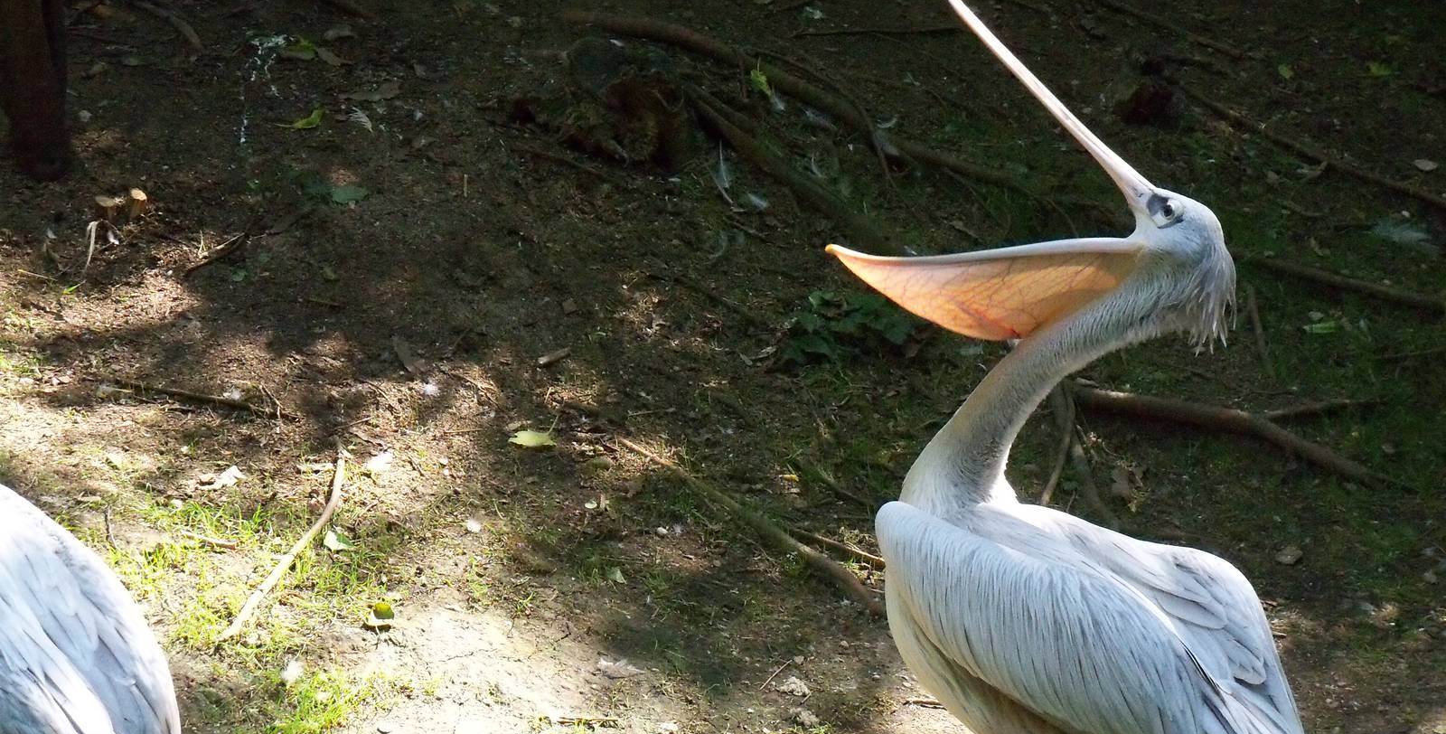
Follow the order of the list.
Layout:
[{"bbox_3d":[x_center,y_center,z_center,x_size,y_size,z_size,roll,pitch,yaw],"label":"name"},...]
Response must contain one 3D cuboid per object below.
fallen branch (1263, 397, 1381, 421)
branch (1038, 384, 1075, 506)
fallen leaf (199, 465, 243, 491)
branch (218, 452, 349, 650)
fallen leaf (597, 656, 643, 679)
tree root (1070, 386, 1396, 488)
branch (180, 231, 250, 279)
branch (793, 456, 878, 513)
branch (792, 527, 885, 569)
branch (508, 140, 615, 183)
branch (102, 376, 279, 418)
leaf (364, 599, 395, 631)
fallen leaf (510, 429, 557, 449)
[{"bbox_3d":[0.982,0.066,7.285,0.231,0.020,0.031,-6,16,-21],"label":"fallen branch"},{"bbox_3d":[0.535,0.130,7.024,0.042,0.035,0.746,2,16,7],"label":"branch"},{"bbox_3d":[-0.780,0.173,6.894,0.070,0.020,0.070,0,15,0],"label":"fallen leaf"},{"bbox_3d":[-0.583,0.241,6.036,0.048,0.025,0.692,3,20,8],"label":"branch"},{"bbox_3d":[-0.131,0.382,5.651,0.059,0.018,0.043,0,20,0],"label":"fallen leaf"},{"bbox_3d":[0.831,0.110,7.056,0.134,0.055,0.700,-14,20,-40],"label":"tree root"},{"bbox_3d":[-0.934,-0.201,8.215,0.032,0.040,0.263,6,16,20],"label":"branch"},{"bbox_3d":[0.161,0.168,6.250,0.022,0.020,0.245,-12,23,-30],"label":"branch"},{"bbox_3d":[0.167,0.247,6.028,0.017,0.020,0.206,-18,26,-41],"label":"branch"},{"bbox_3d":[-0.323,-0.416,9.024,0.035,0.025,0.389,-11,19,-35],"label":"branch"},{"bbox_3d":[-0.794,0.043,6.603,0.320,0.020,0.025,10,22,26],"label":"branch"},{"bbox_3d":[-0.484,0.349,6.236,0.043,0.030,0.045,0,15,0],"label":"leaf"},{"bbox_3d":[-0.306,0.115,7.114,0.076,0.015,0.065,0,15,0],"label":"fallen leaf"}]

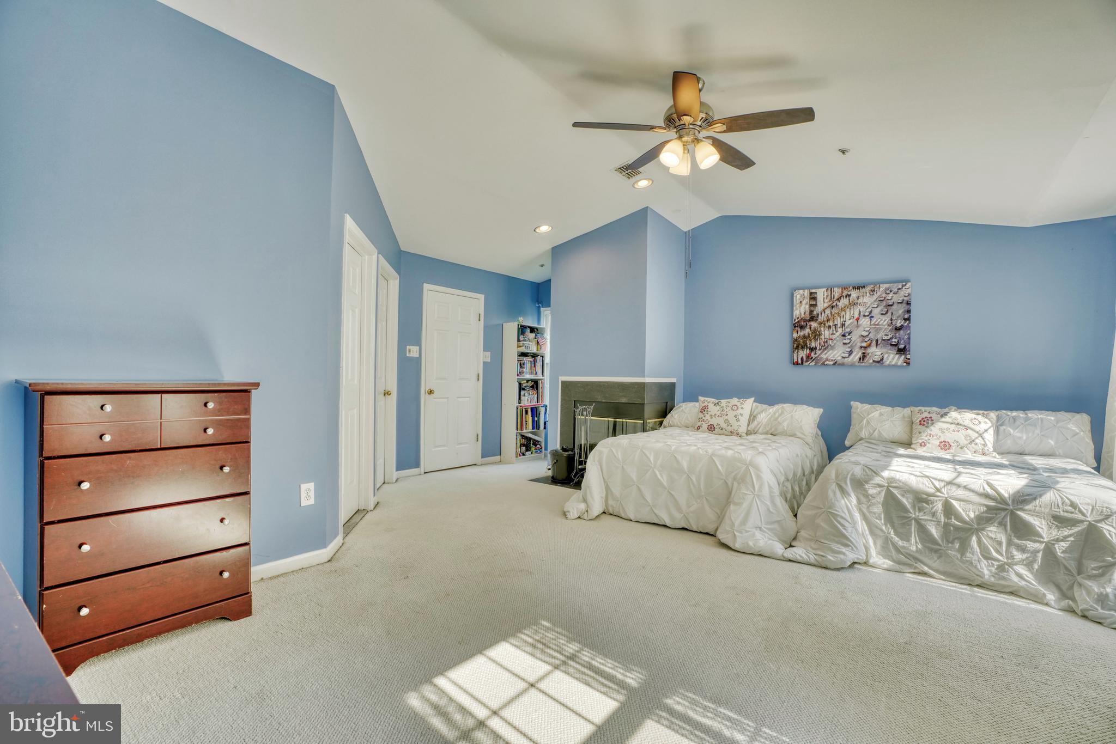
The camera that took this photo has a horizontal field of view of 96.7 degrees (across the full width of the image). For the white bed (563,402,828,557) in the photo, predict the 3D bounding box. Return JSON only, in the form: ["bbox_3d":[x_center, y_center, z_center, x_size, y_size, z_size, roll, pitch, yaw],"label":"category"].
[{"bbox_3d":[1.386,0.746,4.457,1.580,0.840,2.350,1,-1,39],"label":"white bed"}]

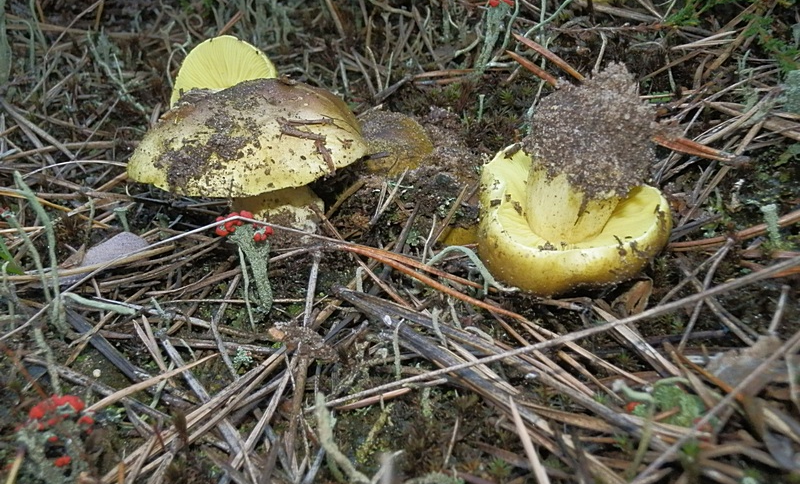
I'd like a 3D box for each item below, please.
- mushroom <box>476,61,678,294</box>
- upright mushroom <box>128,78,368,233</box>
[{"bbox_3d":[0.055,-0.019,0.257,0.060,0.065,0.060,12,30,0],"label":"mushroom"},{"bbox_3d":[-0.049,-0.029,0.279,0.078,0.049,0.078,-3,19,0],"label":"upright mushroom"}]

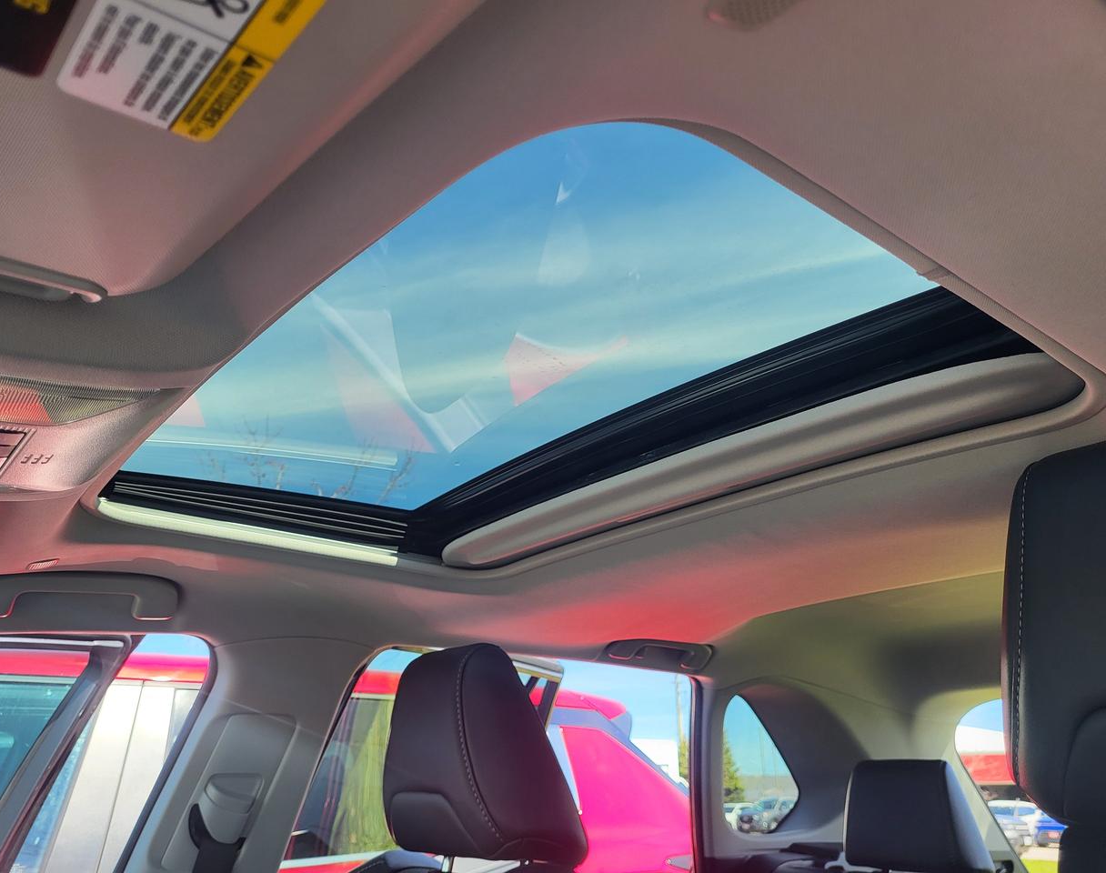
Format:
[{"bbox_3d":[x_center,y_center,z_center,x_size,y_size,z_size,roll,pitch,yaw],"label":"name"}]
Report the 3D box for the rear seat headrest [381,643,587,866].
[{"bbox_3d":[-0.092,0.390,1.080,0.145,0.225,0.250,17,-28,-40],"label":"rear seat headrest"}]

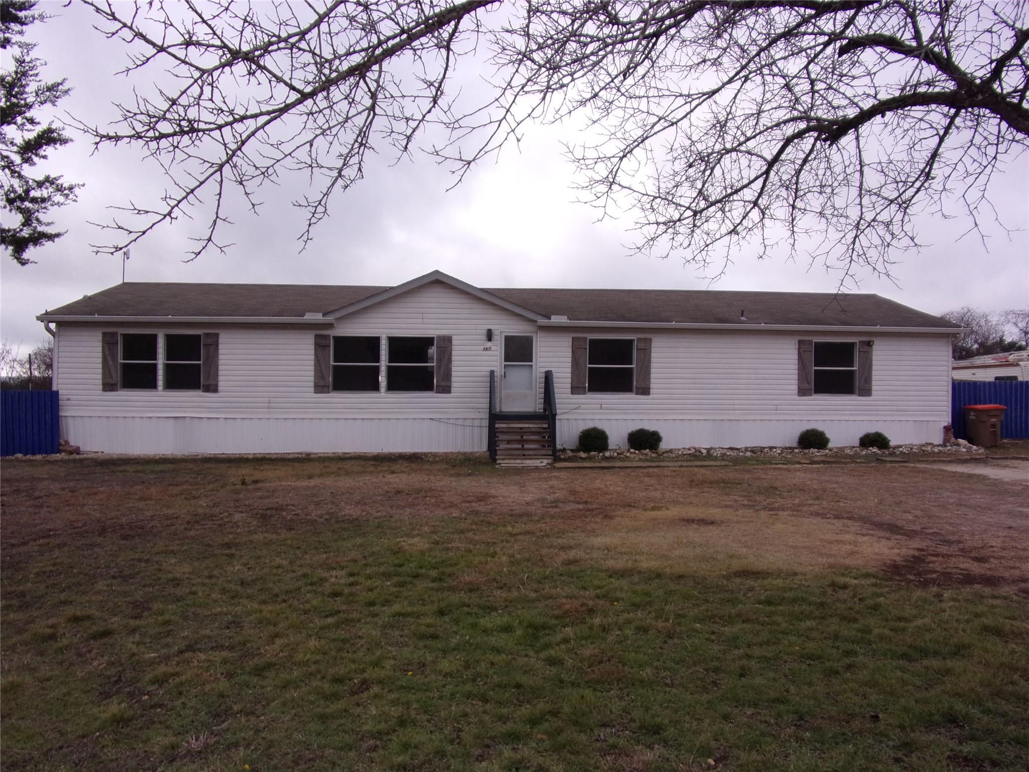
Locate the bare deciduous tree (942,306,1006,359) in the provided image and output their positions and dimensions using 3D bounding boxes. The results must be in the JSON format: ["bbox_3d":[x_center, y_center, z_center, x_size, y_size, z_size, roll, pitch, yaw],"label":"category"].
[{"bbox_3d":[26.809,-1.630,42.000,4.400,6.158,4.400,0,0,-3],"label":"bare deciduous tree"}]

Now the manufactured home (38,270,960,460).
[{"bbox_3d":[-0.137,-0.603,21.097,22.297,4.610,7.900,0,0,-3],"label":"manufactured home"}]

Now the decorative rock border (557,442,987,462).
[{"bbox_3d":[6.285,1.549,17.137,10.560,0.320,1.200,0,0,-3],"label":"decorative rock border"}]

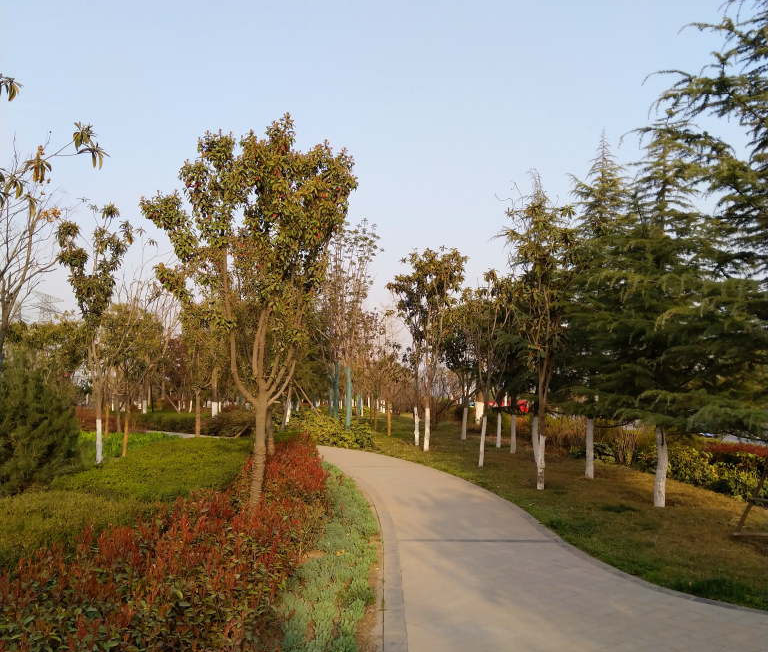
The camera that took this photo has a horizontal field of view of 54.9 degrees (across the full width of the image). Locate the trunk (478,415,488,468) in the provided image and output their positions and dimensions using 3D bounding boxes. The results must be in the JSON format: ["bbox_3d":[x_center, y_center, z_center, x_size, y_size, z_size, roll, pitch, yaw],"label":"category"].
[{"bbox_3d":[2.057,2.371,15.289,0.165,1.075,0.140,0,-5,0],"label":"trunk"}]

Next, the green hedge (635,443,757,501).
[{"bbox_3d":[5.600,2.299,12.245,1.000,0.680,4.200,0,-5,0],"label":"green hedge"}]

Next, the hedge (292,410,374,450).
[{"bbox_3d":[-1.600,3.063,22.116,2.500,0.900,2.400,0,-5,0],"label":"hedge"}]

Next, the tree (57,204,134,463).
[{"bbox_3d":[-5.635,0.202,14.438,1.463,5.245,1.346,0,-5,0],"label":"tree"}]

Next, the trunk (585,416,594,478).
[{"bbox_3d":[3.667,2.171,13.200,0.155,1.104,0.150,0,-5,0],"label":"trunk"}]

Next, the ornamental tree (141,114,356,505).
[{"bbox_3d":[-1.345,0.019,7.327,2.059,4.355,1.894,0,-5,0],"label":"ornamental tree"}]

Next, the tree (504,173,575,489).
[{"bbox_3d":[2.516,0.032,11.969,1.087,5.148,1.000,0,-5,0],"label":"tree"}]

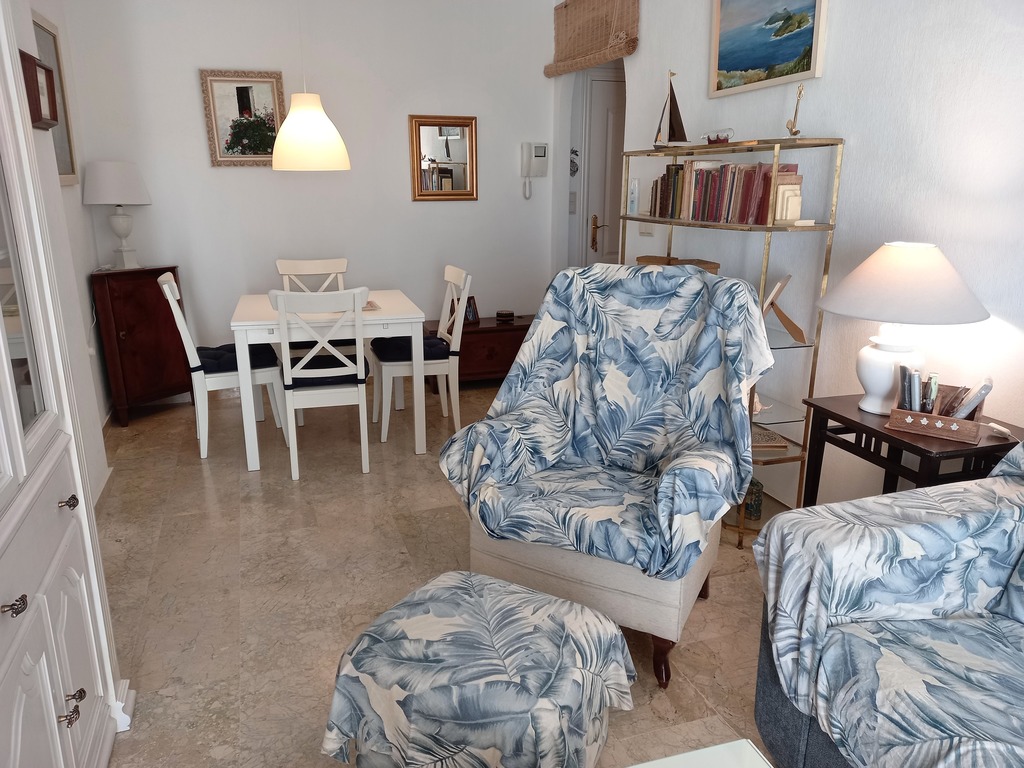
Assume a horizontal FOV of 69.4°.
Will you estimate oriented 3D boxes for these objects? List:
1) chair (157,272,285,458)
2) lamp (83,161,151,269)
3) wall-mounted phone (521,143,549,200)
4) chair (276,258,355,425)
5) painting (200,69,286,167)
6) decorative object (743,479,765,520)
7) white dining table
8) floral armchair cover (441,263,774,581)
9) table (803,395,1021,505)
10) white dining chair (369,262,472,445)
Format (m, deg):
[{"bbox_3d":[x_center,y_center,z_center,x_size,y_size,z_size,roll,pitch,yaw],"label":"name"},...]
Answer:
[{"bbox_3d":[-1.500,-0.115,3.882,0.530,0.910,0.430,-6,16,-22],"label":"chair"},{"bbox_3d":[-2.224,-0.950,4.197,0.391,0.605,0.391,7,16,24],"label":"lamp"},{"bbox_3d":[0.159,-1.498,5.209,0.190,0.386,0.060,-5,15,-19],"label":"wall-mounted phone"},{"bbox_3d":[-1.175,-0.270,4.471,0.430,0.910,0.520,-4,16,-15],"label":"chair"},{"bbox_3d":[-1.679,-1.667,4.669,0.476,0.576,0.040,-5,18,-19],"label":"painting"},{"bbox_3d":[0.924,0.457,2.876,0.100,0.143,0.100,5,15,18],"label":"decorative object"},{"bbox_3d":[-0.985,-0.066,4.044,0.900,0.740,0.885,-4,16,-15],"label":"white dining table"},{"bbox_3d":[0.336,0.042,2.386,0.870,0.790,0.800,9,17,29],"label":"floral armchair cover"},{"bbox_3d":[1.276,0.425,2.421,0.435,0.660,0.530,-5,16,-18],"label":"table"},{"bbox_3d":[-0.513,-0.185,4.167,0.520,0.910,0.430,-4,16,-15],"label":"white dining chair"}]

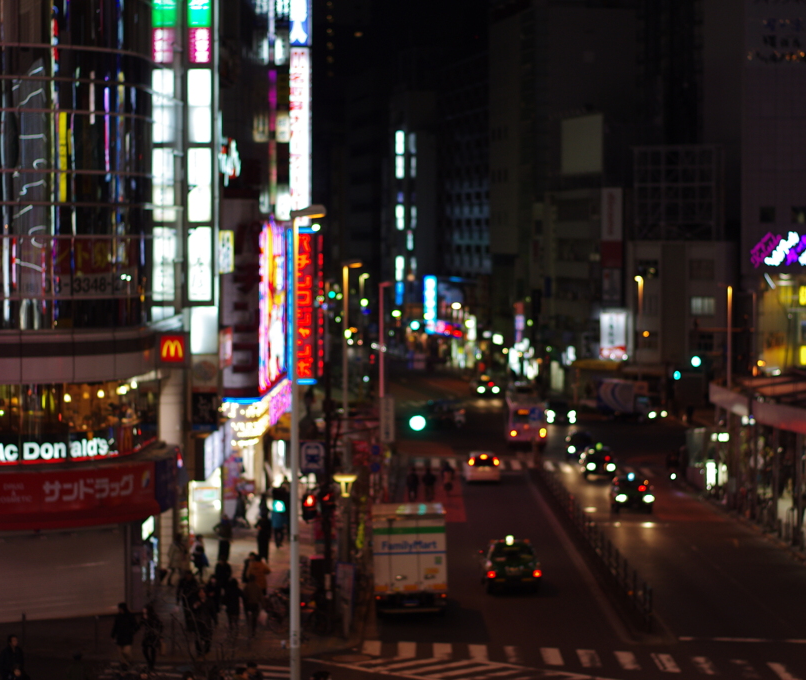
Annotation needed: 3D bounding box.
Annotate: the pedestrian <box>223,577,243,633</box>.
[{"bbox_3d":[-4.893,7.664,61.500,0.540,1.600,0.430,0,2,0],"label":"pedestrian"}]

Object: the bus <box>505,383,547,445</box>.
[{"bbox_3d":[7.674,4.703,133.057,2.350,3.000,9.200,0,2,2],"label":"bus"}]

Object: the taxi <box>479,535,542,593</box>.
[{"bbox_3d":[3.688,7.449,72.499,1.700,1.600,4.600,0,2,0],"label":"taxi"}]

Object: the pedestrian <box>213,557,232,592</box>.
[{"bbox_3d":[-5.238,7.115,62.000,0.500,1.680,0.380,0,3,-3],"label":"pedestrian"}]

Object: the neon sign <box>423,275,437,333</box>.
[{"bbox_3d":[2.840,-3.717,220.000,1.450,6.000,0.500,0,2,0],"label":"neon sign"}]

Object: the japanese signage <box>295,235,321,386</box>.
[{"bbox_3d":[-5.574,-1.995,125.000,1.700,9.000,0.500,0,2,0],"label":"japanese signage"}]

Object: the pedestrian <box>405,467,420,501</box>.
[{"bbox_3d":[0.428,6.511,96.000,0.500,1.600,0.360,0,2,0],"label":"pedestrian"}]

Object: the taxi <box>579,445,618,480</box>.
[{"bbox_3d":[10.134,6.303,111.299,1.700,1.580,4.600,0,2,0],"label":"taxi"}]

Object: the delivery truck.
[{"bbox_3d":[0.196,6.564,64.300,2.150,2.980,5.300,1,2,-1],"label":"delivery truck"}]

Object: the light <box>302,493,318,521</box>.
[{"bbox_3d":[-2.728,4.899,62.500,0.420,0.780,0.380,0,2,6],"label":"light"}]

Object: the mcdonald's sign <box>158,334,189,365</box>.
[{"bbox_3d":[-7.702,0.336,71.500,1.080,1.020,0.300,0,2,0],"label":"mcdonald's sign"}]

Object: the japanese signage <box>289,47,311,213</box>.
[{"bbox_3d":[-6.110,-12.428,127.000,1.320,10.300,0.450,0,2,0],"label":"japanese signage"}]

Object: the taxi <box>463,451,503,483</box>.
[{"bbox_3d":[4.072,6.404,109.249,1.700,1.500,4.500,0,2,0],"label":"taxi"}]

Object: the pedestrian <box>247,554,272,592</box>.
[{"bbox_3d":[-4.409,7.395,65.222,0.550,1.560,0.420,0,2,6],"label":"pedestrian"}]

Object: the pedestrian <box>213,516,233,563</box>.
[{"bbox_3d":[-6.277,6.986,74.500,0.540,1.640,0.400,0,2,6],"label":"pedestrian"}]

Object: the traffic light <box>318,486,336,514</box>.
[{"bbox_3d":[-2.151,4.557,60.300,0.450,0.780,0.450,1,2,18],"label":"traffic light"}]

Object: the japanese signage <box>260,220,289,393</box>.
[{"bbox_3d":[-6.319,-1.710,105.600,0.500,7.800,15.000,0,3,2],"label":"japanese signage"}]

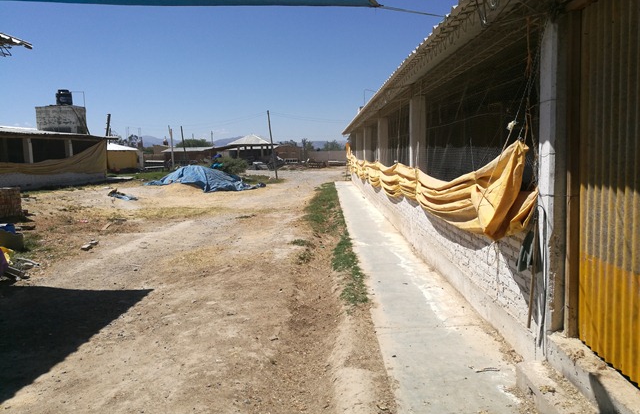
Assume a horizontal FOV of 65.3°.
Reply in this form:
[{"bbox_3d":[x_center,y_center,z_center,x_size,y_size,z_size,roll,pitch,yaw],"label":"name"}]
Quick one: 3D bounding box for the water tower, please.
[{"bbox_3d":[-17.674,-4.813,34.000,2.600,6.200,1.800,-1,6,1],"label":"water tower"}]

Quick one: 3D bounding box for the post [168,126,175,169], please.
[{"bbox_3d":[-15.066,-5.882,50.718,0.200,4.650,0.200,-4,7,1],"label":"post"}]

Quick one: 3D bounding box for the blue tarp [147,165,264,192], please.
[{"bbox_3d":[-5.734,-1.519,25.000,6.000,1.150,4.600,-2,6,-11],"label":"blue tarp"}]

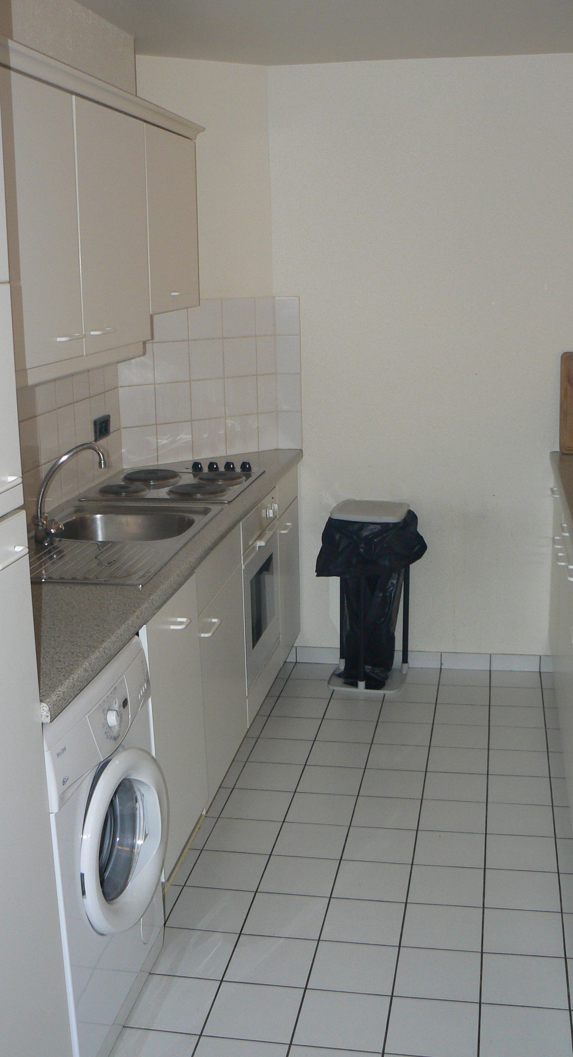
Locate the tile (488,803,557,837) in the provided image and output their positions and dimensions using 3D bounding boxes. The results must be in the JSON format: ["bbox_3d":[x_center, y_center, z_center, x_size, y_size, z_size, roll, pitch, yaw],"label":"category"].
[{"bbox_3d":[0.688,0.862,3.234,0.198,0.010,0.198,1,13,10],"label":"tile"}]

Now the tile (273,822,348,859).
[{"bbox_3d":[0.071,0.900,3.162,0.198,0.010,0.198,1,13,11],"label":"tile"}]

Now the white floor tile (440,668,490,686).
[{"bbox_3d":[0.716,0.602,4.416,0.200,0.010,0.200,1,13,10],"label":"white floor tile"}]

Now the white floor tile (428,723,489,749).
[{"bbox_3d":[0.622,0.751,3.946,0.200,0.010,0.200,1,13,11],"label":"white floor tile"}]

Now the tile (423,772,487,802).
[{"bbox_3d":[0.547,0.840,3.556,0.200,0.010,0.200,1,13,11],"label":"tile"}]

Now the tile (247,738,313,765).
[{"bbox_3d":[-0.015,0.768,3.772,0.198,0.010,0.198,1,13,11],"label":"tile"}]

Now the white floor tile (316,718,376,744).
[{"bbox_3d":[0.217,0.727,3.912,0.198,0.010,0.198,1,13,10],"label":"white floor tile"}]

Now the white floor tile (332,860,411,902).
[{"bbox_3d":[0.230,0.941,2.924,0.200,0.010,0.200,1,13,10],"label":"white floor tile"}]

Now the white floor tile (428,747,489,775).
[{"bbox_3d":[0.571,0.776,3.663,0.198,0.010,0.198,1,13,11],"label":"white floor tile"}]

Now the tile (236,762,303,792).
[{"bbox_3d":[-0.050,0.809,3.566,0.198,0.010,0.198,1,13,10],"label":"tile"}]

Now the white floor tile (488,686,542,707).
[{"bbox_3d":[0.894,0.664,4.299,0.200,0.010,0.200,1,13,11],"label":"white floor tile"}]

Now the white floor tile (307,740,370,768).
[{"bbox_3d":[0.181,0.771,3.736,0.198,0.010,0.198,1,13,11],"label":"white floor tile"}]

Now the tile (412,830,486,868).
[{"bbox_3d":[0.472,0.927,3.167,0.200,0.010,0.200,1,13,11],"label":"tile"}]

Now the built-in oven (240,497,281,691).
[{"bbox_3d":[-0.356,0.198,3.966,0.550,0.595,0.595,1,13,11],"label":"built-in oven"}]

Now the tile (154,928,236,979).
[{"bbox_3d":[-0.229,1.035,2.675,0.197,0.010,0.197,1,13,11],"label":"tile"}]

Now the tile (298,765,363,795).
[{"bbox_3d":[0.144,0.815,3.544,0.198,0.010,0.198,1,13,11],"label":"tile"}]

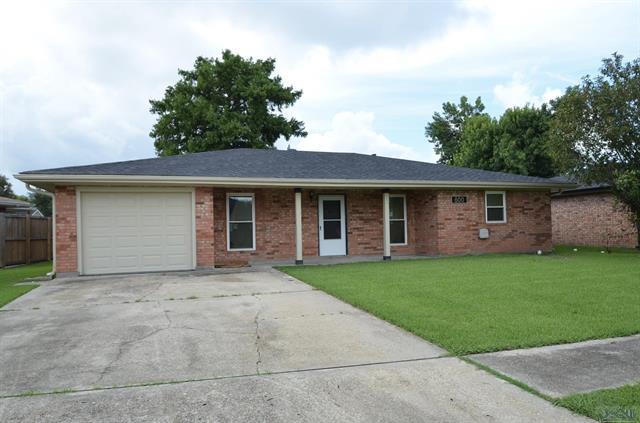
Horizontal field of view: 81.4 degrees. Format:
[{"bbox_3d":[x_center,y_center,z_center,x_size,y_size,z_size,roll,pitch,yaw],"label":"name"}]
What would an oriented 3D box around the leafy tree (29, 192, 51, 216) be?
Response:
[{"bbox_3d":[-31.166,0.169,41.968,3.800,4.630,3.800,0,-1,-37],"label":"leafy tree"}]

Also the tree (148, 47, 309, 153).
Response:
[{"bbox_3d":[-6.801,-5.051,27.901,11.400,14.120,11.400,0,-1,-14],"label":"tree"}]

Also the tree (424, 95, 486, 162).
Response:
[{"bbox_3d":[12.522,-4.168,32.916,7.000,12.050,7.000,-1,-1,21],"label":"tree"}]

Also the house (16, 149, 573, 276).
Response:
[{"bbox_3d":[-0.666,-0.459,16.534,16.750,4.440,11.700,0,-1,-16],"label":"house"}]

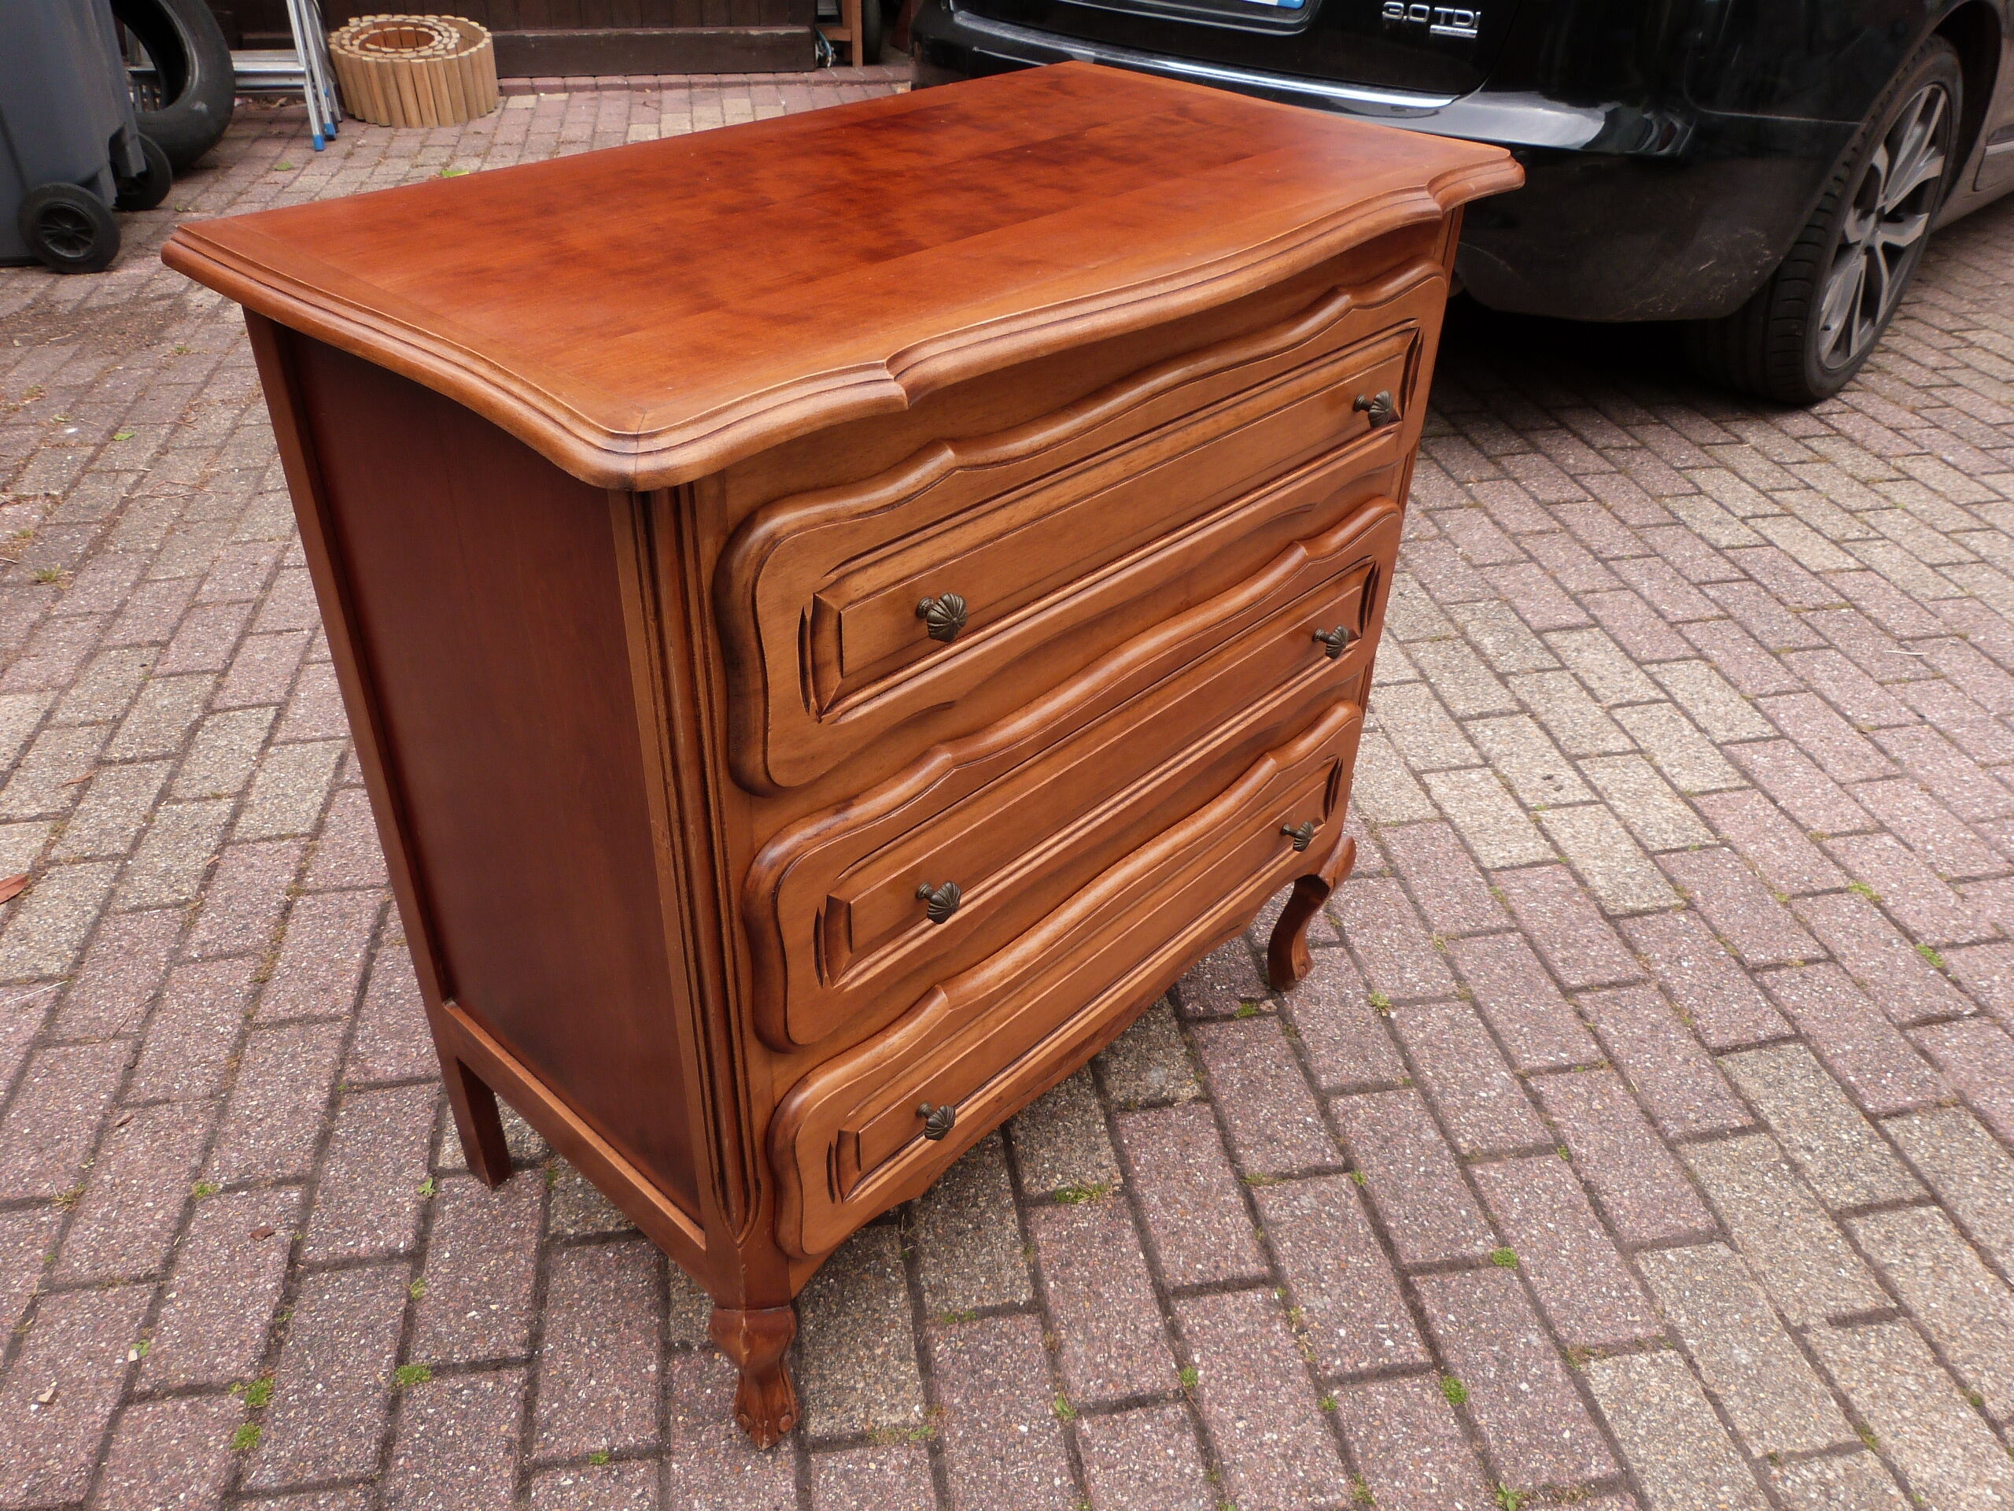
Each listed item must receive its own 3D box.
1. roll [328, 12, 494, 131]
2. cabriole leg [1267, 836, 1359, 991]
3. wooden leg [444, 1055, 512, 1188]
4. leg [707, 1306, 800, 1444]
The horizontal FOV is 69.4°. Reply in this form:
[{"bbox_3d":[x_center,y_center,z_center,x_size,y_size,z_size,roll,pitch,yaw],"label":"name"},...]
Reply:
[{"bbox_3d":[-1.908,-2.221,4.710,0.500,0.200,0.510,2,39,-2],"label":"roll"},{"bbox_3d":[0.312,0.162,1.506,0.070,0.173,0.063,1,35,-2],"label":"cabriole leg"},{"bbox_3d":[-0.459,0.305,1.264,0.036,0.168,0.026,29,43,34],"label":"wooden leg"},{"bbox_3d":[-0.182,0.446,1.069,0.065,0.173,0.070,1,35,-2],"label":"leg"}]

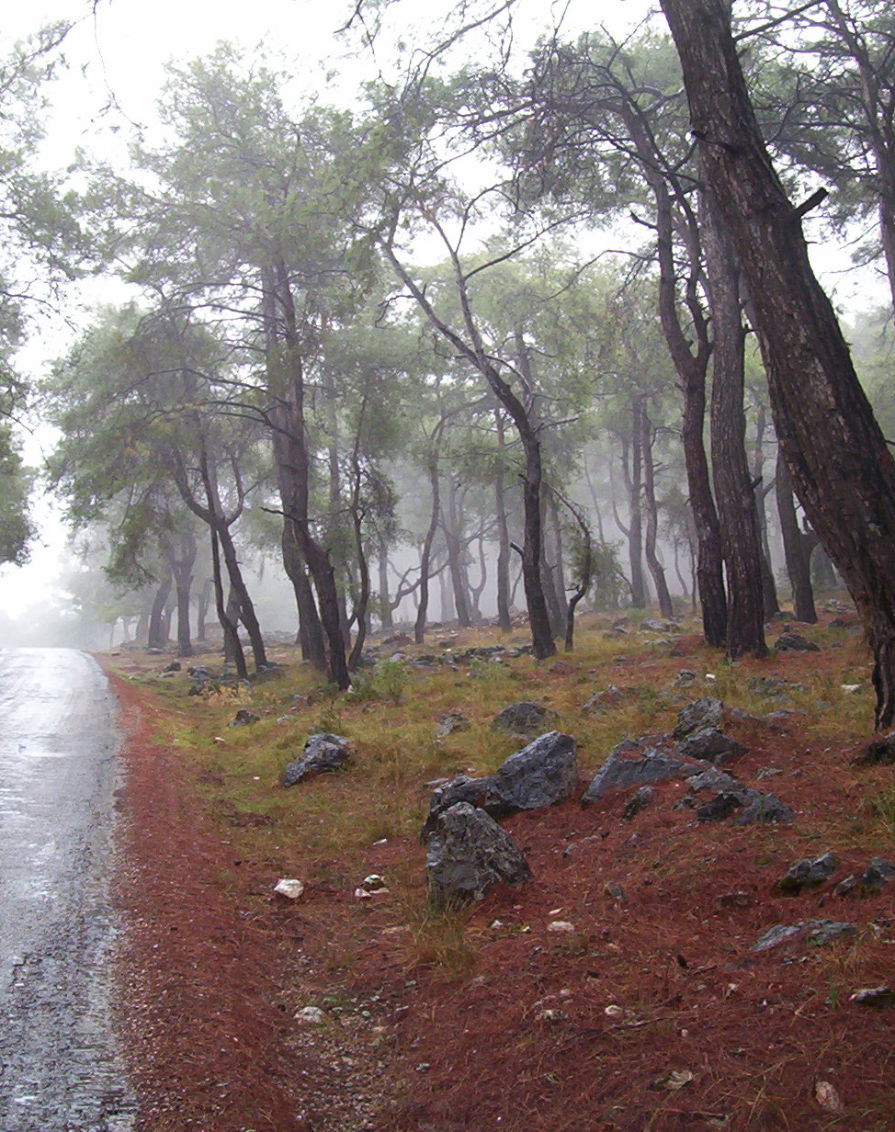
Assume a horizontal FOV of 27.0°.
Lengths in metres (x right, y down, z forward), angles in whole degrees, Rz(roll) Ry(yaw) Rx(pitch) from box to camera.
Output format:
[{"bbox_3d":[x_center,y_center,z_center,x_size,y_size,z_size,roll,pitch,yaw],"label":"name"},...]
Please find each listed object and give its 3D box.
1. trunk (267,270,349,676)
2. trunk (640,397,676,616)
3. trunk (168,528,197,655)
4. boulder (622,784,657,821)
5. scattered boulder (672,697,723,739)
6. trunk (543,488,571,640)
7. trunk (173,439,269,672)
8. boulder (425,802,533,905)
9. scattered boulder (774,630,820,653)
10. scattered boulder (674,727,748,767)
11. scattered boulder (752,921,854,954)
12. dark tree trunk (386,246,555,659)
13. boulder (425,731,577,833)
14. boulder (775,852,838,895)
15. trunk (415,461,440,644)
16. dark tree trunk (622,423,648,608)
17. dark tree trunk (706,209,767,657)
[{"bbox_3d":[-2.156,-1.438,29.000,1.310,6.682,0.900,0,-2,0],"label":"trunk"},{"bbox_3d":[4.730,-1.266,42.000,0.843,4.878,0.500,0,-2,0],"label":"trunk"},{"bbox_3d":[-6.536,0.693,46.000,0.679,3.146,0.600,0,-2,0],"label":"trunk"},{"bbox_3d":[1.070,1.319,10.400,0.190,0.190,0.170,0,-2,0],"label":"boulder"},{"bbox_3d":[1.776,1.069,13.200,0.362,0.294,0.350,0,-2,0],"label":"scattered boulder"},{"bbox_3d":[2.053,-0.044,35.000,0.516,2.832,0.450,0,-2,0],"label":"trunk"},{"bbox_3d":[-4.227,-0.187,35.000,1.721,4.216,1.300,0,-2,0],"label":"trunk"},{"bbox_3d":[0.134,1.269,8.200,0.459,0.463,0.400,0,-2,0],"label":"boulder"},{"bbox_3d":[3.608,0.781,19.300,0.470,0.236,0.400,0,-2,0],"label":"scattered boulder"},{"bbox_3d":[1.539,1.054,10.900,0.422,0.226,0.360,0,-2,0],"label":"scattered boulder"},{"bbox_3d":[1.280,1.329,6.700,0.375,0.087,0.240,0,-2,0],"label":"scattered boulder"},{"bbox_3d":[0.373,-1.848,30.500,2.755,6.739,1.100,0,-2,0],"label":"dark tree trunk"},{"bbox_3d":[0.325,1.324,11.400,0.916,0.583,0.650,0,-2,0],"label":"boulder"},{"bbox_3d":[1.500,1.283,7.800,0.264,0.160,0.220,0,-2,0],"label":"boulder"},{"bbox_3d":[-0.494,-0.339,45.000,0.621,4.548,0.450,0,-2,0],"label":"trunk"},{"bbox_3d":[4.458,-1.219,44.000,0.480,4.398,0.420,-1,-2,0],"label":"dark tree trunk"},{"bbox_3d":[3.234,-1.505,21.000,0.500,5.027,0.480,-2,-2,0],"label":"dark tree trunk"}]

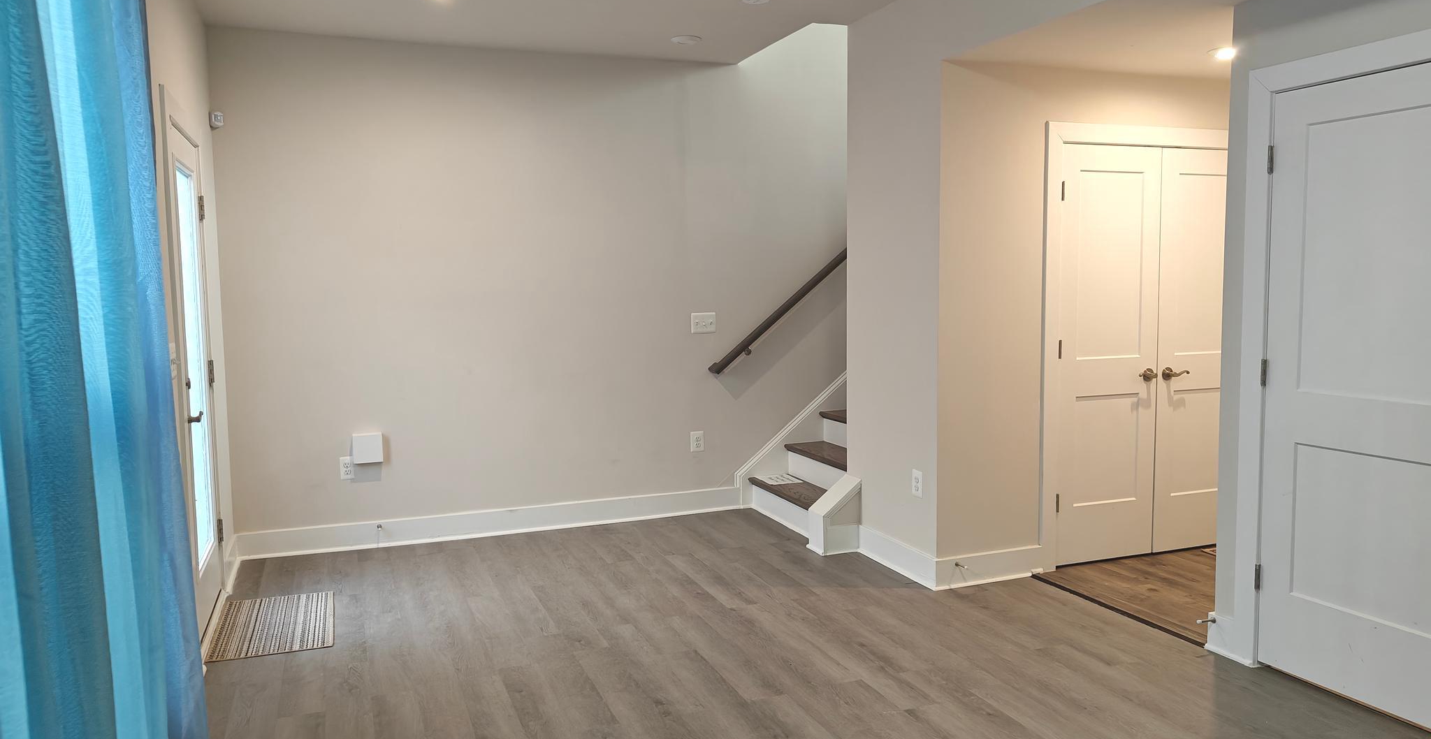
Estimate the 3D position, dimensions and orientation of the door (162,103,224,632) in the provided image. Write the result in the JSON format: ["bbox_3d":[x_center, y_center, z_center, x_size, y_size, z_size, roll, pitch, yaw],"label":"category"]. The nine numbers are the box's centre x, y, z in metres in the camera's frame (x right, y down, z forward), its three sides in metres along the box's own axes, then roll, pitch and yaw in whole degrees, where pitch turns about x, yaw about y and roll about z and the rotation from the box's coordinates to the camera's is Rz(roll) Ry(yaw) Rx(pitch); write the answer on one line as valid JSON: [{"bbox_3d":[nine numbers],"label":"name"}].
[{"bbox_3d":[-2.186,0.050,4.120,0.054,2.033,0.920,-3,5,-21],"label":"door"}]

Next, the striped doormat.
[{"bbox_3d":[-1.872,1.077,4.231,0.460,0.010,0.780,-3,5,-21],"label":"striped doormat"}]

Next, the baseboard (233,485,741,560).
[{"bbox_3d":[-1.184,0.872,5.725,2.856,0.139,0.025,-3,5,-21],"label":"baseboard"}]

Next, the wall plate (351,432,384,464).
[{"bbox_3d":[-1.894,0.432,5.409,0.154,0.157,0.040,-3,5,-21],"label":"wall plate"}]

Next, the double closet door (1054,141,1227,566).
[{"bbox_3d":[2.209,-0.078,4.981,1.191,2.038,0.047,-3,5,-21],"label":"double closet door"}]

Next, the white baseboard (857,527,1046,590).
[{"bbox_3d":[1.172,0.900,4.982,0.640,0.141,0.715,-3,5,-21],"label":"white baseboard"}]

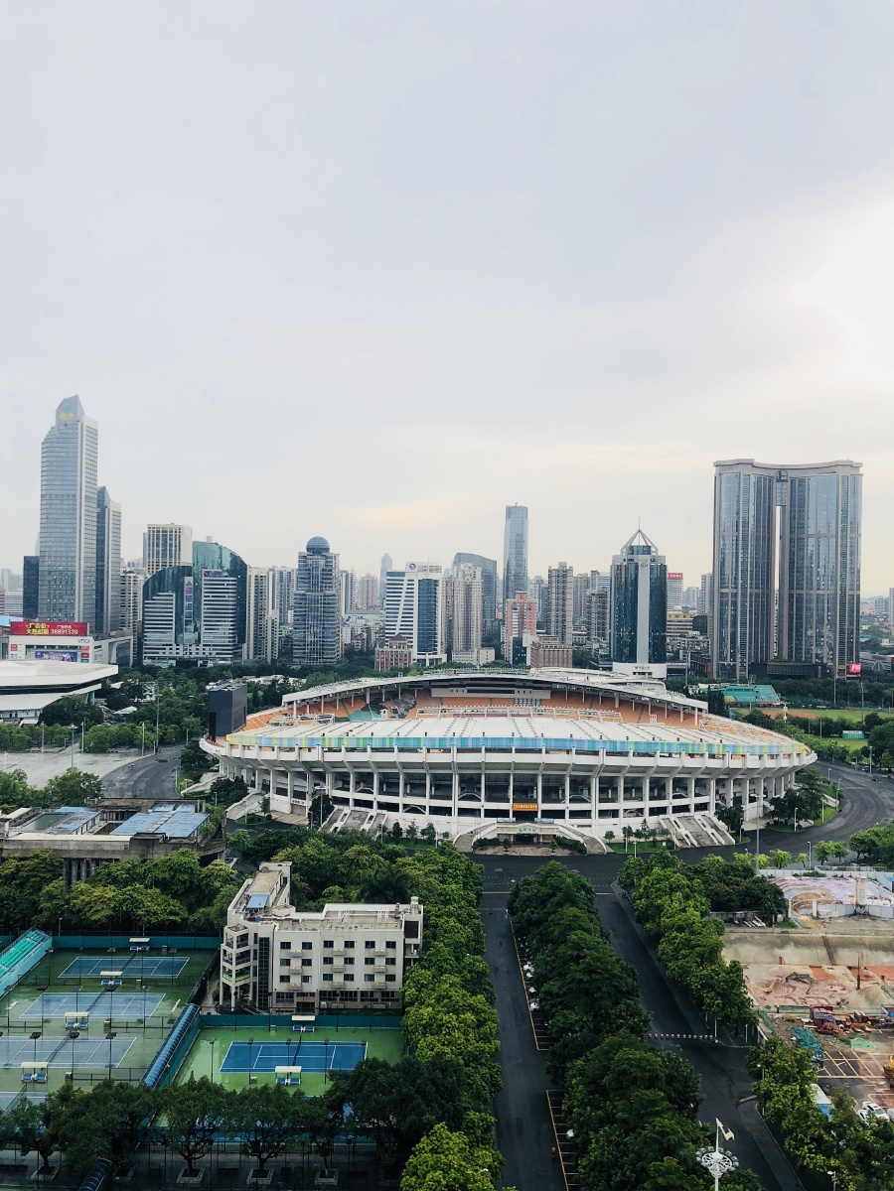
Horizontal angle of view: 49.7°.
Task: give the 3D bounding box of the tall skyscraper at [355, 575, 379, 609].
[{"bbox_3d":[-126.160,21.350,1550.020,32.000,109.000,26.000,1,0,-1],"label":"tall skyscraper"}]

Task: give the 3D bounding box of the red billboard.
[{"bbox_3d":[-324.350,27.350,787.020,62.300,10.900,3.000,1,0,-1],"label":"red billboard"}]

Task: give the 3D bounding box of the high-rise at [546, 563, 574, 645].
[{"bbox_3d":[114.540,24.550,986.390,27.100,116.900,25.000,1,0,-1],"label":"high-rise"}]

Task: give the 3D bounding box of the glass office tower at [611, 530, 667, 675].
[{"bbox_3d":[173.050,11.210,868.010,46.000,141.000,43.000,1,0,-1],"label":"glass office tower"}]

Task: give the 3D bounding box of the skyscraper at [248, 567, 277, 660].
[{"bbox_3d":[-169.600,25.030,885.020,25.000,101.000,22.000,1,0,-1],"label":"skyscraper"}]

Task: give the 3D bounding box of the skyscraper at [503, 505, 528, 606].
[{"bbox_3d":[93.960,-19.870,1324.250,33.700,207.500,35.000,1,0,-1],"label":"skyscraper"}]

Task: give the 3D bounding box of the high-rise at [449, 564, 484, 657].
[{"bbox_3d":[20.210,24.050,975.880,30.300,115.100,27.000,1,0,-1],"label":"high-rise"}]

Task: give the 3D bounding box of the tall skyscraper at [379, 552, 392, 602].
[{"bbox_3d":[-185.920,-23.460,2996.490,38.300,217.900,38.000,1,0,-1],"label":"tall skyscraper"}]

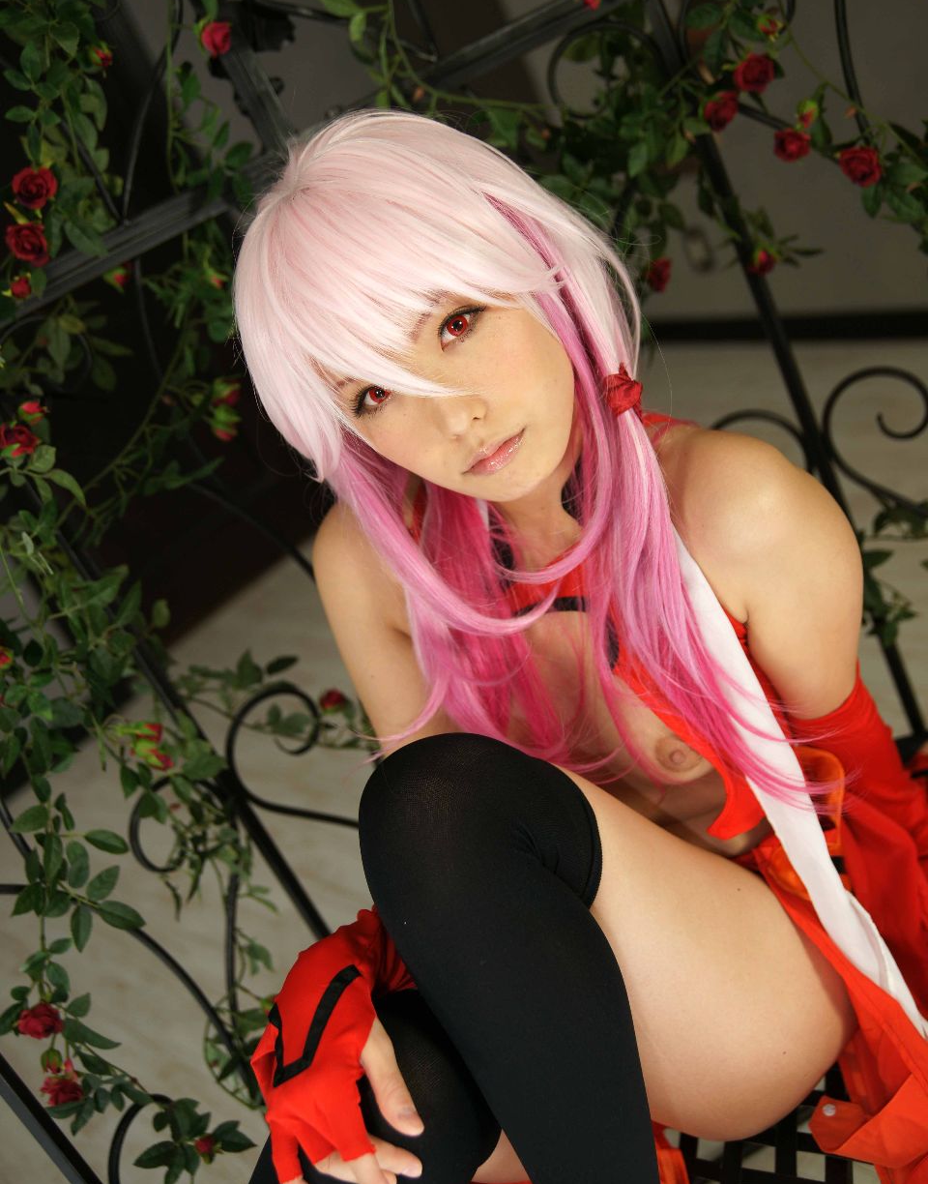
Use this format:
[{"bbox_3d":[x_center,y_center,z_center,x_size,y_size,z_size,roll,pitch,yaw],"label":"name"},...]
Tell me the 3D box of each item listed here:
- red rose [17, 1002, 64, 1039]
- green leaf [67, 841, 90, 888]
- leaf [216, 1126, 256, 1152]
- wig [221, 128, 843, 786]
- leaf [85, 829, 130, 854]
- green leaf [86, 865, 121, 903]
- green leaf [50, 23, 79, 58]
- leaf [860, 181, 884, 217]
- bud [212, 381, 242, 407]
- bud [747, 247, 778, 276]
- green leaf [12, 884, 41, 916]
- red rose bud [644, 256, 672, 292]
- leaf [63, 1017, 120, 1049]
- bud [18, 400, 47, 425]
[{"bbox_3d":[-0.344,0.348,1.100,0.037,0.037,0.029,5,35,8],"label":"red rose"},{"bbox_3d":[-0.314,0.221,1.100,0.018,0.039,0.009,-6,0,-1],"label":"green leaf"},{"bbox_3d":[-0.154,0.369,0.915,0.031,0.008,0.017,17,59,0],"label":"leaf"},{"bbox_3d":[0.037,-0.091,0.860,0.280,0.480,0.260,-32,14,5],"label":"wig"},{"bbox_3d":[-0.243,0.169,0.920,0.008,0.032,0.015,107,180,-67],"label":"leaf"},{"bbox_3d":[-0.282,0.229,1.060,0.034,0.018,0.009,-52,4,6],"label":"green leaf"},{"bbox_3d":[-0.343,-0.472,1.160,0.021,0.032,0.008,-27,0,3],"label":"green leaf"},{"bbox_3d":[0.329,-0.315,1.090,0.018,0.033,0.009,0,15,17],"label":"leaf"},{"bbox_3d":[-0.210,-0.175,1.200,0.025,0.026,0.025,-24,-12,-6],"label":"bud"},{"bbox_3d":[0.258,-0.286,1.170,0.025,0.025,0.026,20,56,7],"label":"bud"},{"bbox_3d":[-0.320,0.225,0.990,0.031,0.015,0.009,-48,5,-21],"label":"green leaf"},{"bbox_3d":[0.168,-0.275,1.170,0.025,0.030,0.030,25,17,26],"label":"red rose bud"},{"bbox_3d":[-0.270,0.319,0.980,0.015,0.048,0.009,-66,6,-22],"label":"leaf"},{"bbox_3d":[-0.363,-0.151,1.140,0.022,0.022,0.021,6,21,0],"label":"bud"}]

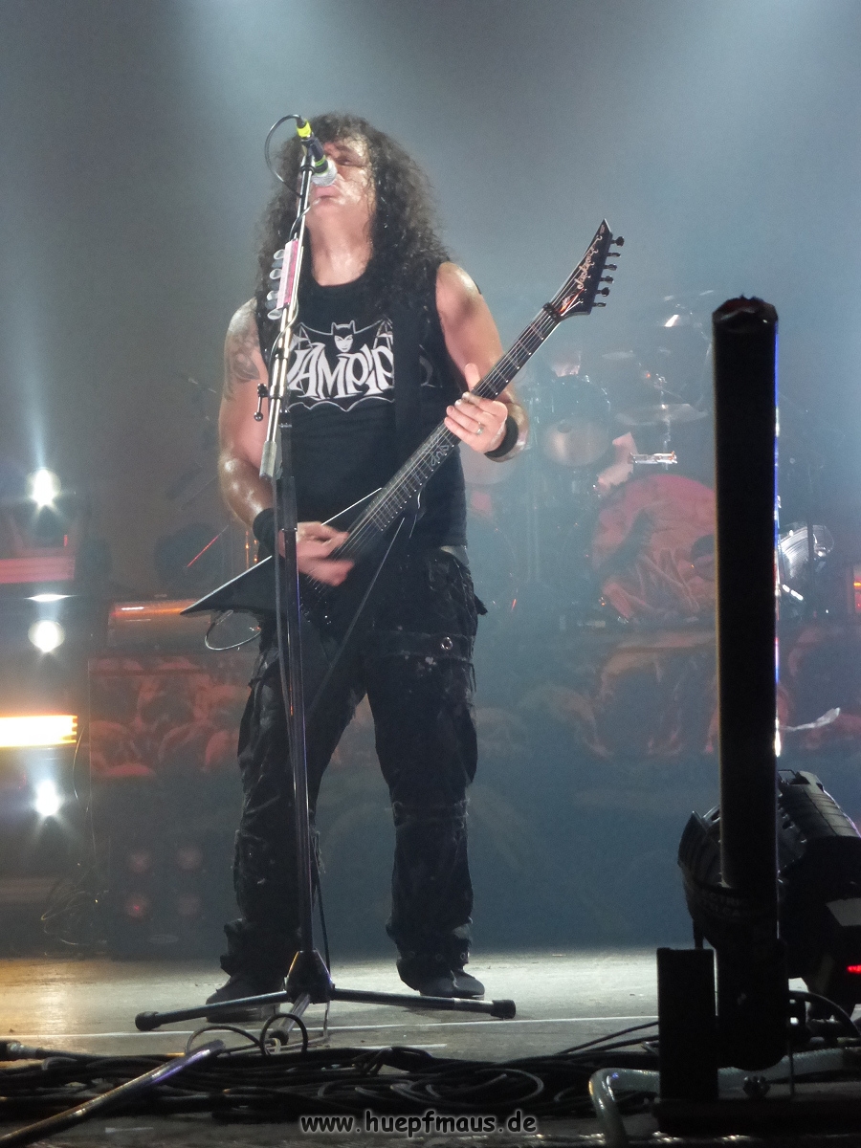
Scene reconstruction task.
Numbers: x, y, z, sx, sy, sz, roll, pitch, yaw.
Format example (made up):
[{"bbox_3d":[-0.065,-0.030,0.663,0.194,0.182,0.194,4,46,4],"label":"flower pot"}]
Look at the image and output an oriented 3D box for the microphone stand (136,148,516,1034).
[{"bbox_3d":[-0.180,-0.010,4.514,0.630,1.570,0.720,-2,-7,5],"label":"microphone stand"}]

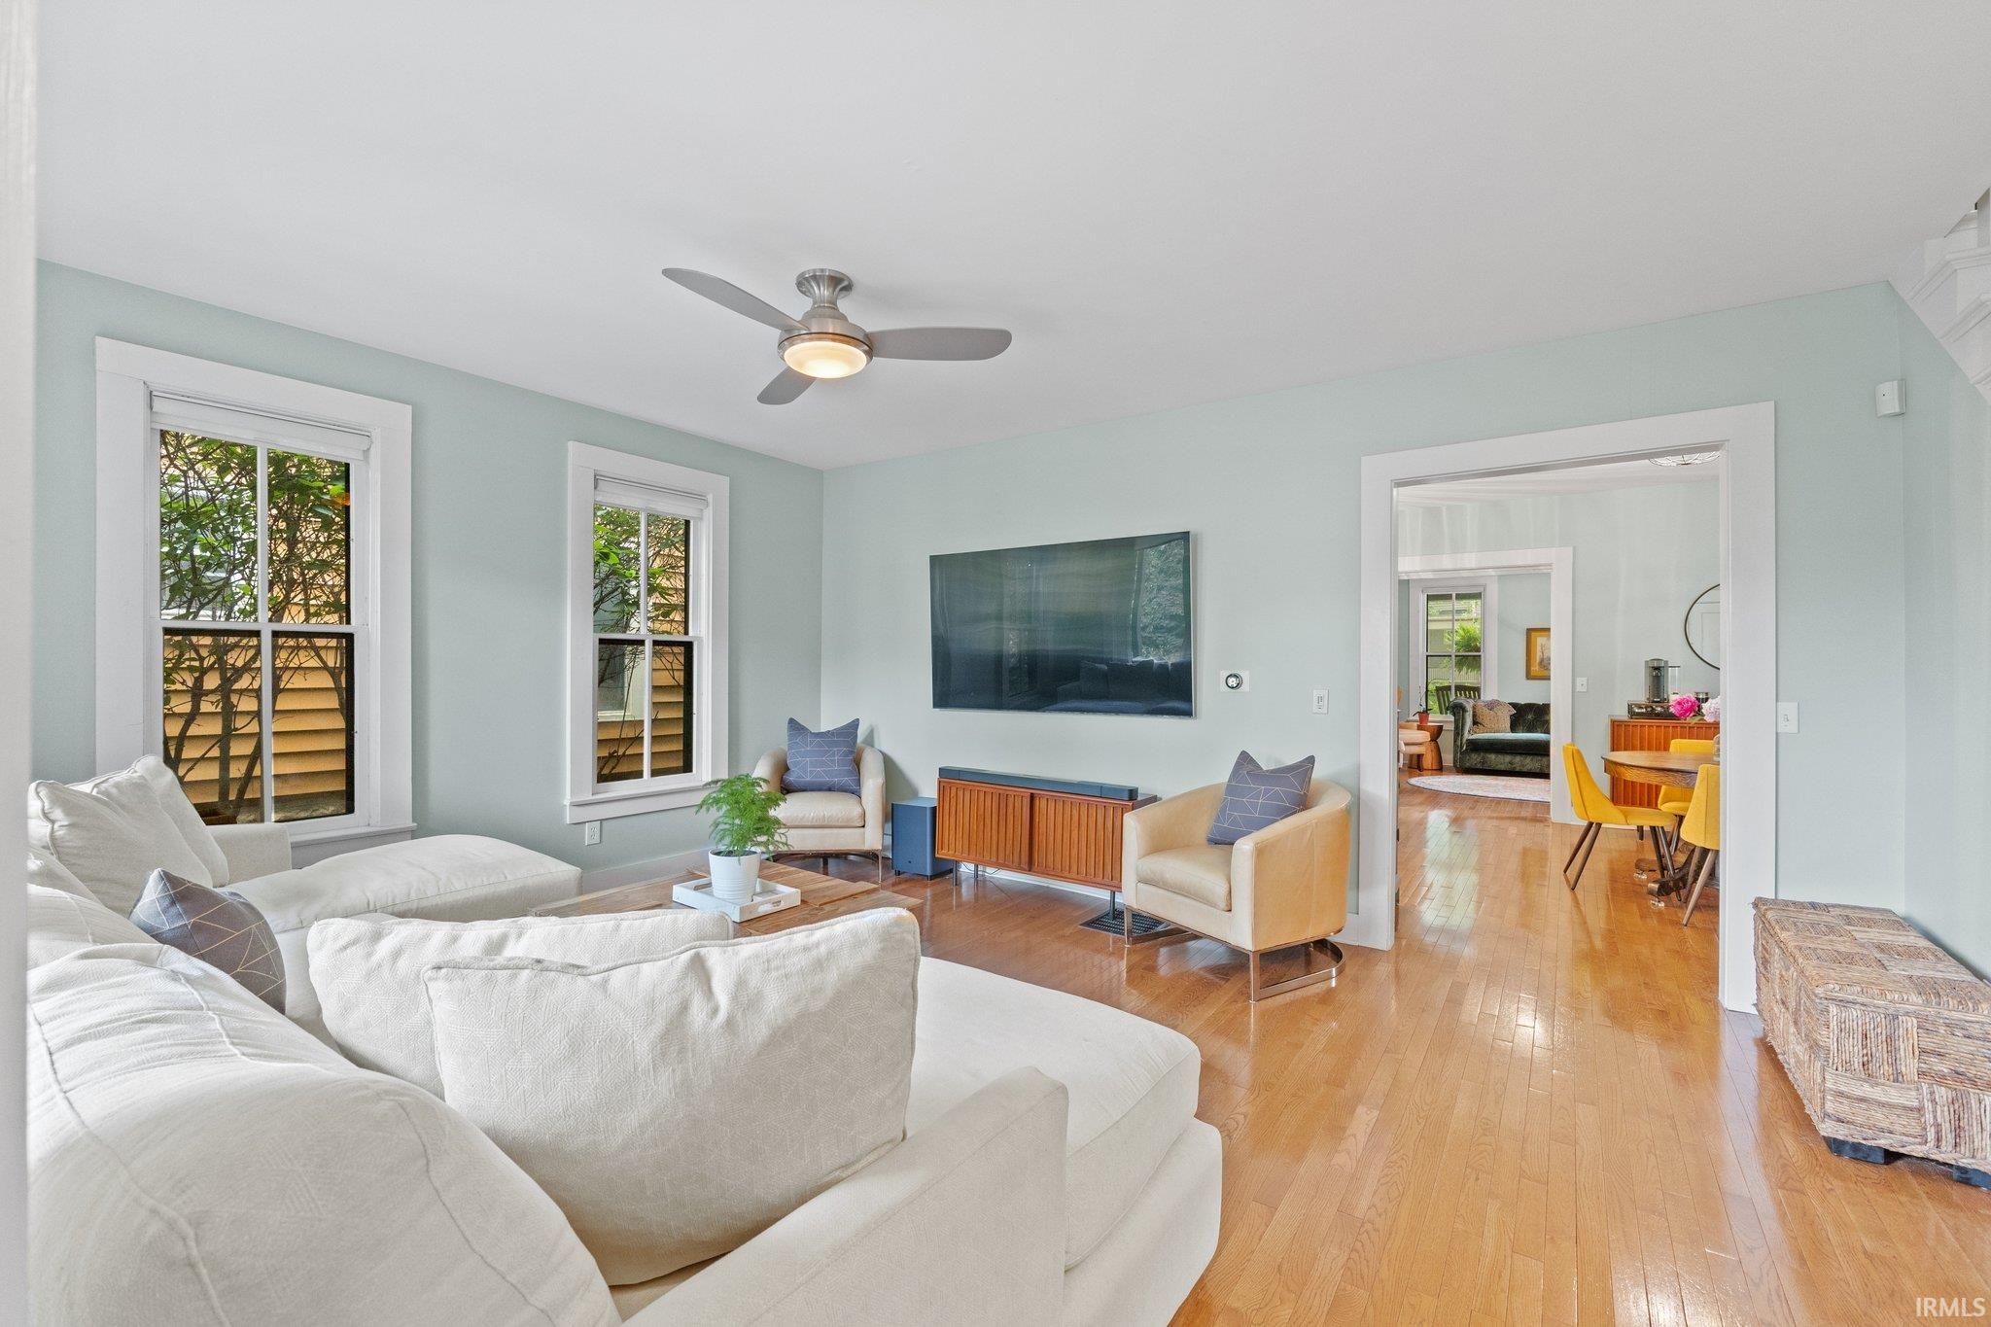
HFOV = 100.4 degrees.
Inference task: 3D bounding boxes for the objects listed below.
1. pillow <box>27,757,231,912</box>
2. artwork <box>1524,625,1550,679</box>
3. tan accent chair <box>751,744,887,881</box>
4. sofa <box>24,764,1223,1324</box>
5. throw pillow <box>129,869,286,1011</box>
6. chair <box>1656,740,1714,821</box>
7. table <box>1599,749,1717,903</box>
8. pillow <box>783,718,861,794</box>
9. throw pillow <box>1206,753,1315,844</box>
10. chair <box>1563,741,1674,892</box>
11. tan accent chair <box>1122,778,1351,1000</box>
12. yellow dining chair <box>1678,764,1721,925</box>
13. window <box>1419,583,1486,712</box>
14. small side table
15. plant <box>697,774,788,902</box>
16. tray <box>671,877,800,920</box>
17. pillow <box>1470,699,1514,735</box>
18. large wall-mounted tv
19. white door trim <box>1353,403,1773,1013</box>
[{"bbox_3d":[-2.647,0.579,2.561,0.230,0.470,0.530,-22,10,-26],"label":"pillow"},{"bbox_3d":[6.927,-0.113,10.333,0.520,0.650,0.040,0,0,33],"label":"artwork"},{"bbox_3d":[-1.091,0.945,5.321,0.770,0.780,0.730,0,0,-5],"label":"tan accent chair"},{"bbox_3d":[-1.427,0.825,2.104,3.500,0.920,1.680,0,0,33],"label":"sofa"},{"bbox_3d":[-1.656,0.614,1.776,0.170,0.430,0.450,-23,11,-28],"label":"throw pillow"},{"bbox_3d":[4.367,0.896,5.116,0.490,0.830,0.580,0,0,33],"label":"chair"},{"bbox_3d":[4.299,0.951,4.791,1.280,0.760,1.280,0,0,33],"label":"table"},{"bbox_3d":[-1.100,0.600,5.270,0.480,0.470,0.150,0,-14,-5],"label":"pillow"},{"bbox_3d":[1.184,0.632,3.714,0.150,0.460,0.450,31,-15,-27],"label":"throw pillow"},{"bbox_3d":[3.763,0.906,5.000,0.560,0.850,0.500,0,0,32],"label":"chair"},{"bbox_3d":[1.124,0.922,3.677,0.780,0.755,0.750,0,0,-31],"label":"tan accent chair"},{"bbox_3d":[3.881,0.917,4.328,0.490,0.830,0.550,0,0,35],"label":"yellow dining chair"},{"bbox_3d":[5.876,-0.192,10.658,0.745,1.720,0.120,0,0,33],"label":"window"},{"bbox_3d":[5.464,1.061,10.506,0.420,0.530,0.420,0,0,33],"label":"small side table"},{"bbox_3d":[-0.904,0.618,2.976,0.310,0.460,0.300,0,0,0],"label":"plant"},{"bbox_3d":[-0.924,0.833,2.964,0.400,0.050,0.255,0,0,38],"label":"tray"},{"bbox_3d":[5.994,0.662,10.001,0.430,0.420,0.160,0,-15,22],"label":"pillow"},{"bbox_3d":[0.321,-0.200,4.785,1.680,0.955,0.050,0,2,33],"label":"large wall-mounted tv"},{"bbox_3d":[2.357,0.179,3.563,1.440,2.310,0.140,0,0,33],"label":"white door trim"}]

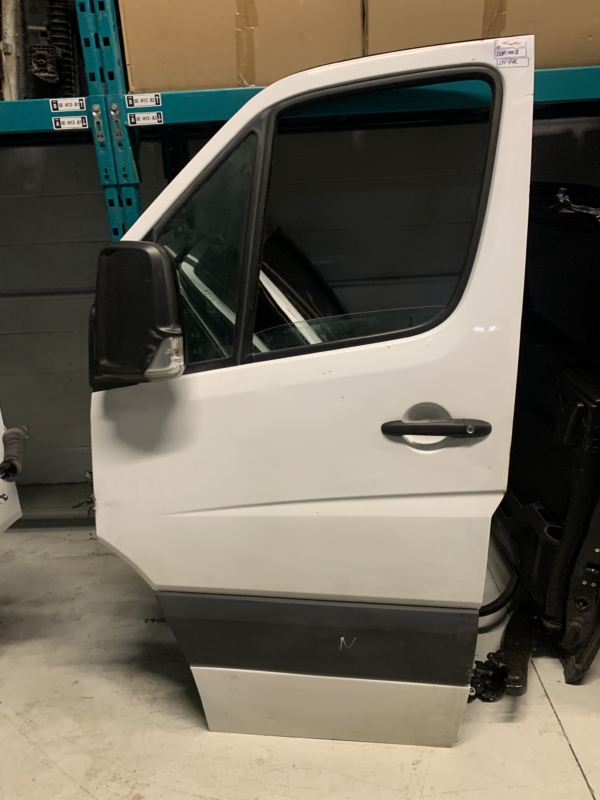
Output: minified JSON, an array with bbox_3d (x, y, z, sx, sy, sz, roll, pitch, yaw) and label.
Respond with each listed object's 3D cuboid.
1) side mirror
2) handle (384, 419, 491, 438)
[{"bbox_3d":[-0.339,-0.174,1.255,0.180,0.290,0.160,-3,14,-4],"label":"side mirror"},{"bbox_3d":[0.298,0.062,1.316,0.236,0.038,0.053,0,14,8],"label":"handle"}]

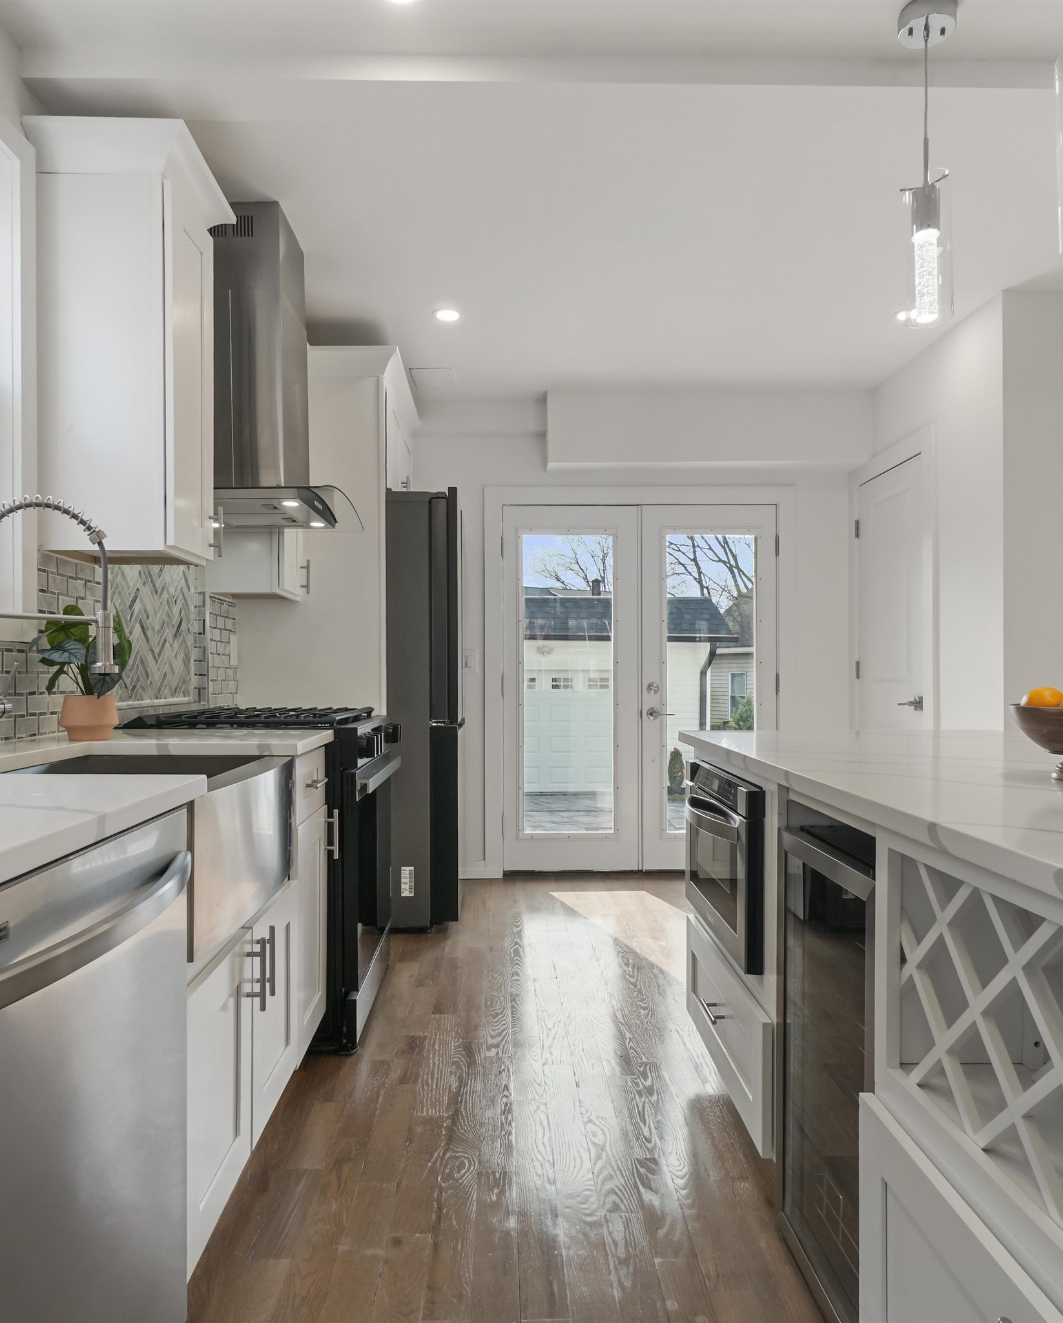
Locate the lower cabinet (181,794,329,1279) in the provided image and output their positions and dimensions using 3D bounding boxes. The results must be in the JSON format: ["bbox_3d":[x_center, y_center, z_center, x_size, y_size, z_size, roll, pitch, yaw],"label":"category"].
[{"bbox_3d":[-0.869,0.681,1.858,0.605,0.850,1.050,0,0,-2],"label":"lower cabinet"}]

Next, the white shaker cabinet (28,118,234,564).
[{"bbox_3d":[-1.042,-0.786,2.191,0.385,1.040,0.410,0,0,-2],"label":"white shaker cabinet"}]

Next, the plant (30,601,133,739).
[{"bbox_3d":[-1.144,0.024,2.117,0.250,0.352,0.240,0,0,-2],"label":"plant"}]

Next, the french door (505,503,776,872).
[{"bbox_3d":[0.595,0.133,4.428,1.475,1.963,0.055,0,0,-2],"label":"french door"}]

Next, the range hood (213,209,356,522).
[{"bbox_3d":[-0.912,-0.961,2.753,0.580,0.935,0.740,0,0,-2],"label":"range hood"}]

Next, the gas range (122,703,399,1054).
[{"bbox_3d":[-0.846,0.656,2.755,0.720,0.960,0.750,0,0,-2],"label":"gas range"}]

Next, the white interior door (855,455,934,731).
[{"bbox_3d":[1.731,0.109,3.970,0.040,2.030,0.680,0,0,-2],"label":"white interior door"}]

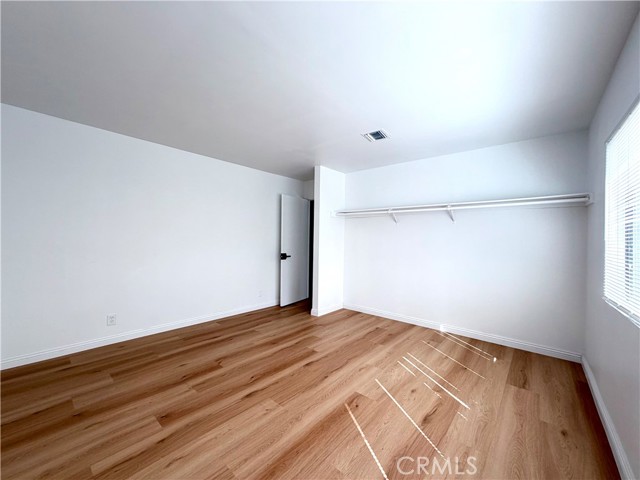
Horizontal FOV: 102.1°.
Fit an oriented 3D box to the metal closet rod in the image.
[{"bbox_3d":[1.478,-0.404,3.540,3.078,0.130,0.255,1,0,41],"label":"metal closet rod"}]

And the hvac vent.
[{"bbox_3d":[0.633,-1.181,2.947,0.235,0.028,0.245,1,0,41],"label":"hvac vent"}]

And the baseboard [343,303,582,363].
[{"bbox_3d":[1.568,1.211,3.685,3.078,0.102,0.020,1,0,41],"label":"baseboard"}]

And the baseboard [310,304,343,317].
[{"bbox_3d":[0.135,1.183,4.475,0.152,0.102,0.683,1,0,41],"label":"baseboard"}]

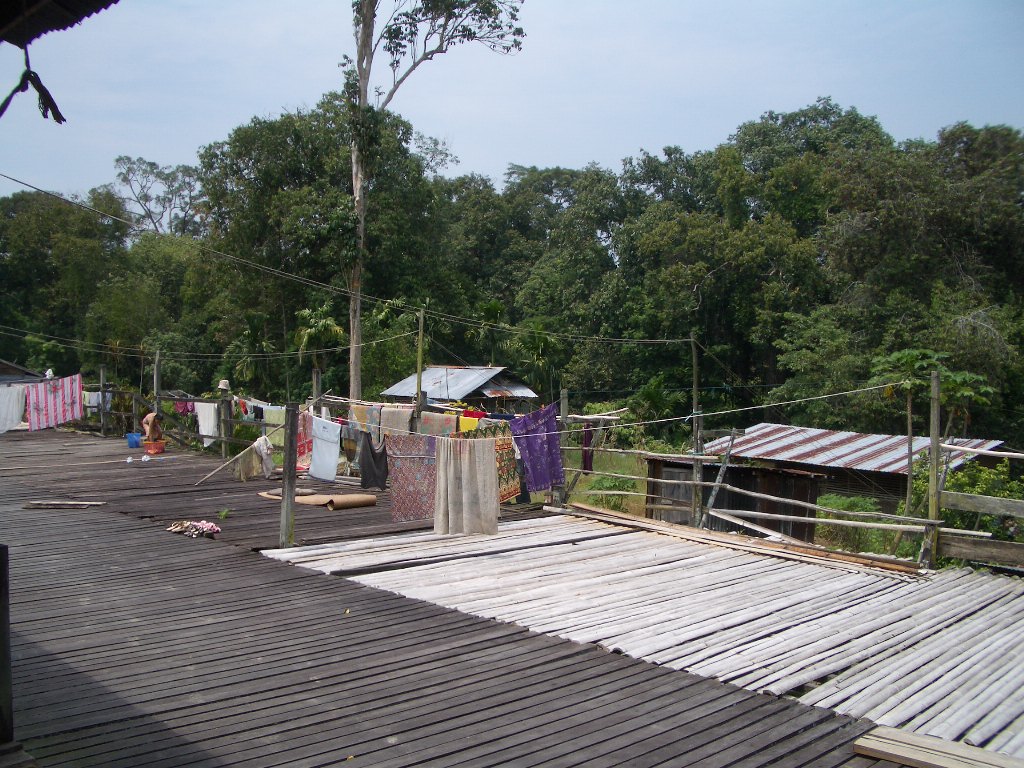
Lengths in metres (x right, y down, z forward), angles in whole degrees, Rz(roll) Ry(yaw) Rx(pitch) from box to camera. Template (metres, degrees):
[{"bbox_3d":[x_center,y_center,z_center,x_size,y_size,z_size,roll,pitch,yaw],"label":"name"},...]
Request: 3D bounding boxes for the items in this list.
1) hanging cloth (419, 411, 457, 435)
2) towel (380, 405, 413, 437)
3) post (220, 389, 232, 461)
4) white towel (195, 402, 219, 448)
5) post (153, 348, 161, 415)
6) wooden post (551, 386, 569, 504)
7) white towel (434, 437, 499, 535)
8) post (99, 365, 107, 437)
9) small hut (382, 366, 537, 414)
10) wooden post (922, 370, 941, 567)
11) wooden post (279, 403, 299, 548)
[{"bbox_3d":[-1.072,0.745,15.171,0.080,0.620,0.819,1,2,-45],"label":"hanging cloth"},{"bbox_3d":[-1.773,0.716,15.884,0.080,0.660,0.775,1,2,-45],"label":"towel"},{"bbox_3d":[-5.266,0.736,19.031,0.100,1.307,0.100,1,1,-45],"label":"post"},{"bbox_3d":[-6.060,0.786,20.512,0.080,0.820,0.906,1,2,-45],"label":"white towel"},{"bbox_3d":[-7.589,0.268,22.103,0.090,1.988,0.090,1,1,-45],"label":"post"},{"bbox_3d":[0.664,0.864,14.178,0.080,1.579,0.080,2,2,-45],"label":"wooden post"},{"bbox_3d":[-0.450,1.014,10.293,0.631,0.961,0.100,2,1,0],"label":"white towel"},{"bbox_3d":[-9.306,0.376,23.567,0.095,1.617,0.095,-1,2,-44],"label":"post"},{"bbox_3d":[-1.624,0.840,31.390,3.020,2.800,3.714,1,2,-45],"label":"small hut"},{"bbox_3d":[4.180,0.852,10.300,0.075,1.954,0.075,0,1,-45],"label":"wooden post"},{"bbox_3d":[-2.237,0.922,10.341,0.095,1.448,0.095,3,1,-45],"label":"wooden post"}]

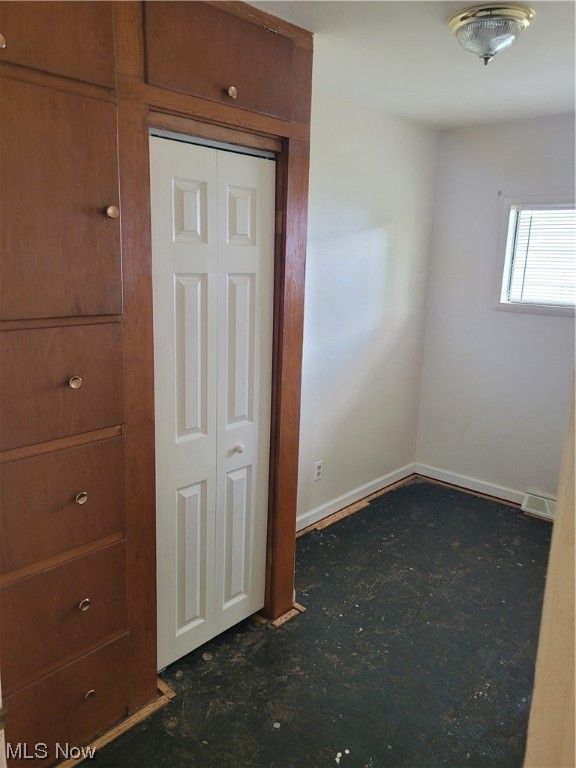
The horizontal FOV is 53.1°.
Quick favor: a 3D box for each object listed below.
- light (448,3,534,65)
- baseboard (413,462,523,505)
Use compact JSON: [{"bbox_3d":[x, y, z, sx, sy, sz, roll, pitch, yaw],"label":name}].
[{"bbox_3d":[0.750,-1.279,2.155,0.305,0.154,0.305,12,16,40],"label":"light"},{"bbox_3d":[1.300,0.720,4.196,0.809,0.091,0.018,12,16,40],"label":"baseboard"}]

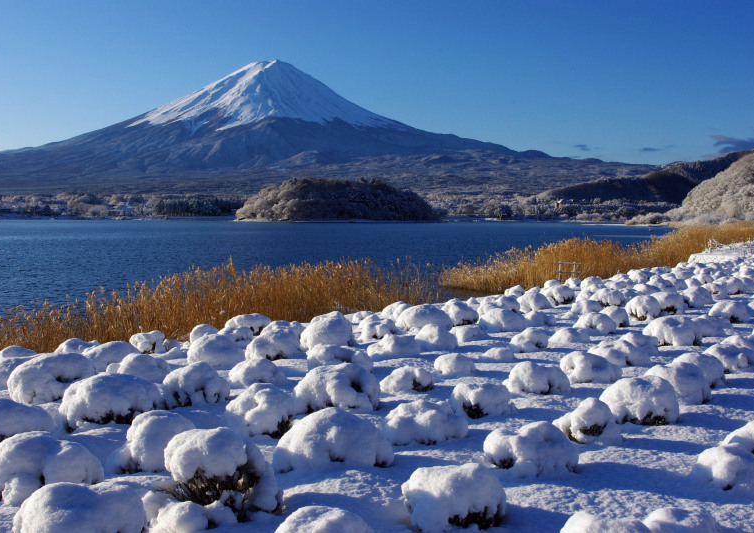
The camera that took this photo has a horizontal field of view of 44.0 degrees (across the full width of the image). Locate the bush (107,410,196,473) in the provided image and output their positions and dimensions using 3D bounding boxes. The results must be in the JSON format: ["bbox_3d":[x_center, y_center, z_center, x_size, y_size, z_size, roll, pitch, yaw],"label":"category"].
[{"bbox_3d":[-1.588,1.212,6.600,0.627,0.379,0.577,-1,3,-14],"label":"bush"}]

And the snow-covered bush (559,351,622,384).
[{"bbox_3d":[3.039,1.406,13.236,0.894,0.420,0.805,1,3,13],"label":"snow-covered bush"}]

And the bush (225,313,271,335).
[{"bbox_3d":[-2.565,1.119,18.465,0.871,0.411,0.784,0,3,-8],"label":"bush"}]

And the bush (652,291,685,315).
[{"bbox_3d":[5.321,0.657,17.080,0.630,0.378,0.579,1,3,17],"label":"bush"}]

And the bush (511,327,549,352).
[{"bbox_3d":[2.012,0.953,12.259,0.480,0.298,0.480,1,3,9],"label":"bush"}]

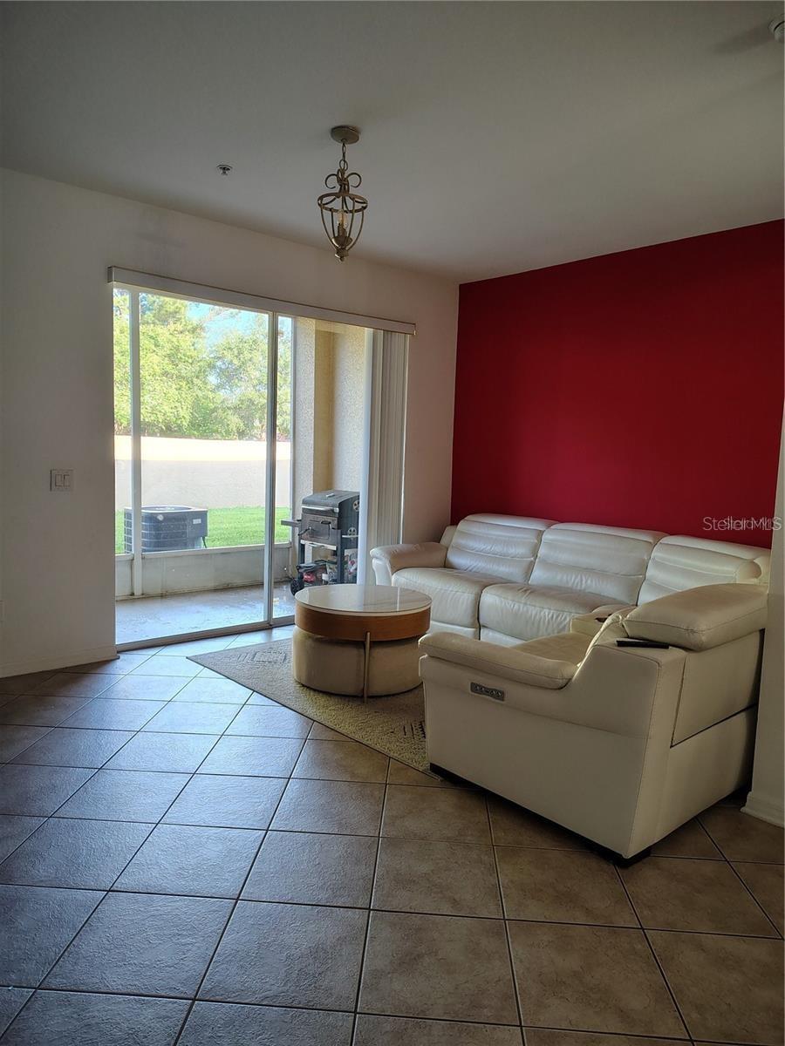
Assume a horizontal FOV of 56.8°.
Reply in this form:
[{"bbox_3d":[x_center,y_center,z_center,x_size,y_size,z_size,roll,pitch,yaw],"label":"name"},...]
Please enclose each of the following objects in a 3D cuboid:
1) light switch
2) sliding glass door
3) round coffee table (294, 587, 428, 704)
[{"bbox_3d":[-1.946,-0.249,4.267,0.122,0.120,0.014,-3,8,-42],"label":"light switch"},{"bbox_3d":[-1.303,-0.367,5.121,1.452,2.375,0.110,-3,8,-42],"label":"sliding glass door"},{"bbox_3d":[-0.179,0.688,4.325,0.812,0.501,0.812,2,6,0],"label":"round coffee table"}]

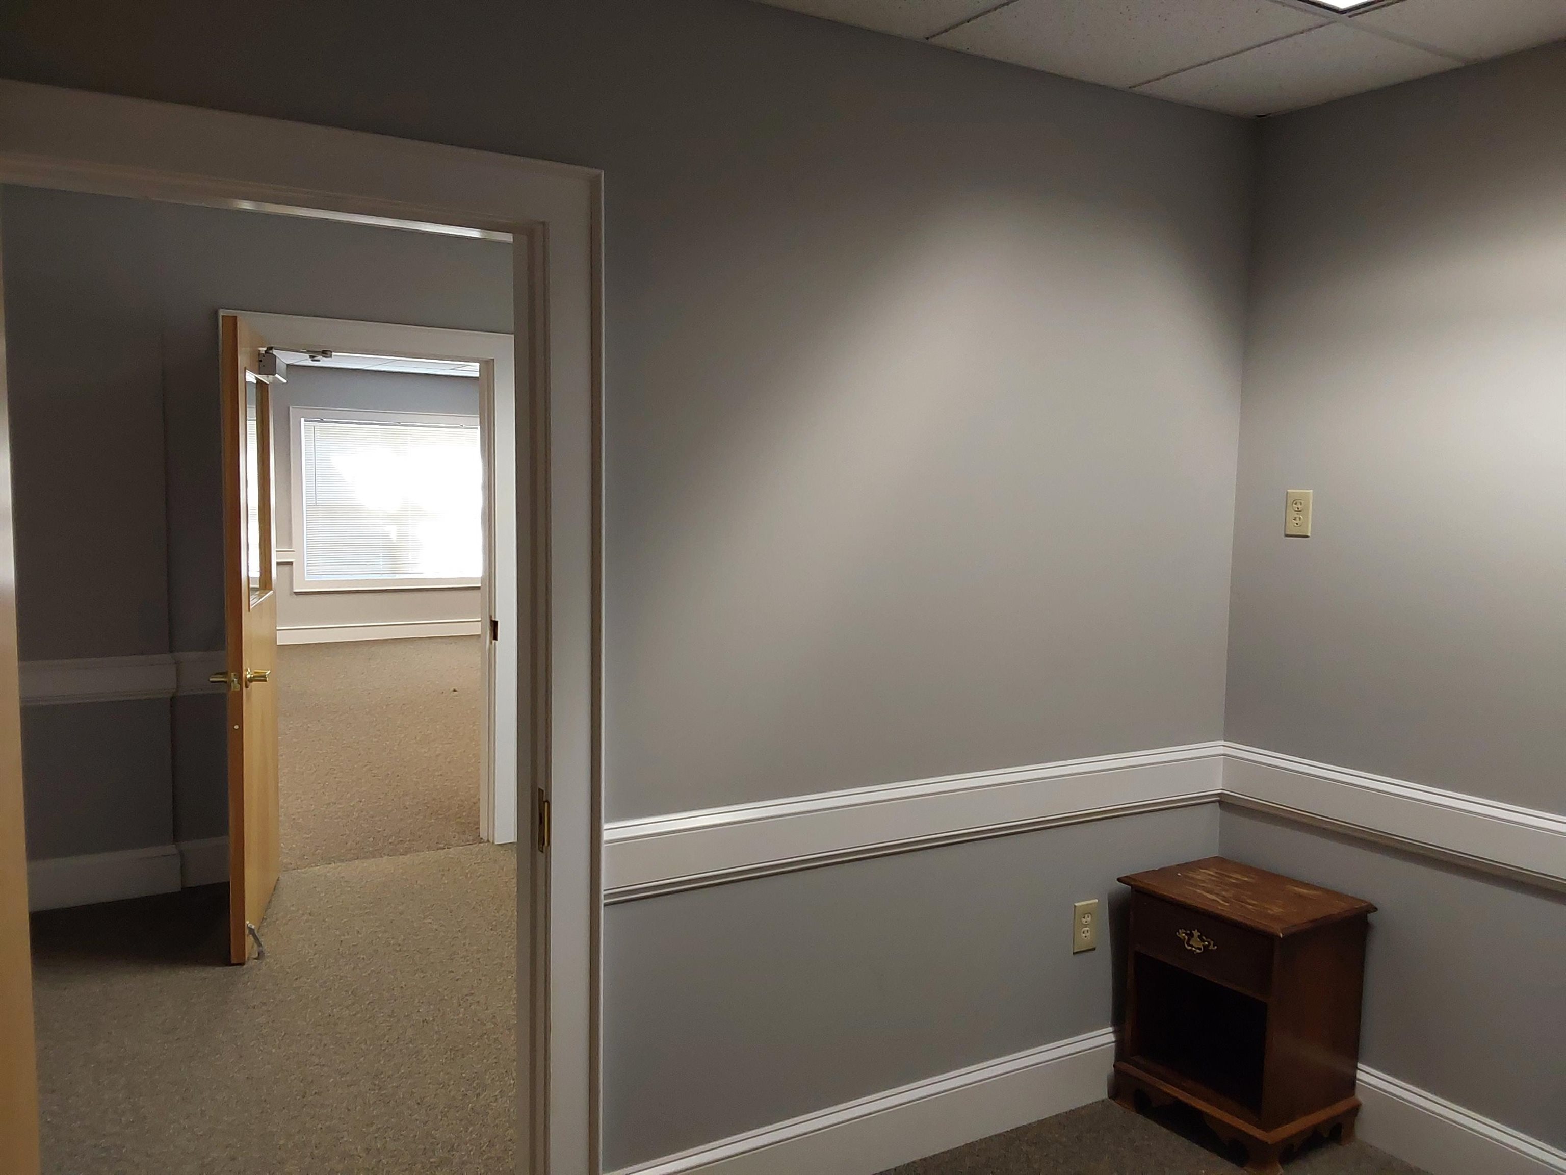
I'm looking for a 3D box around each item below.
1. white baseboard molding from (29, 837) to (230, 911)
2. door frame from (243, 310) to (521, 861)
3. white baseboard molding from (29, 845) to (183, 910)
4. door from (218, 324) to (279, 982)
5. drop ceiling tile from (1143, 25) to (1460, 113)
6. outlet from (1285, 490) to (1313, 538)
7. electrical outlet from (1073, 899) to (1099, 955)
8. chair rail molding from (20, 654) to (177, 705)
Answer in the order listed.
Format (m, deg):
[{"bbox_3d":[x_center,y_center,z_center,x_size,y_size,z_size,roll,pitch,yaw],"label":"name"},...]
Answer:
[{"bbox_3d":[-2.400,1.047,4.660,0.700,0.180,0.045,-2,6,-31],"label":"white baseboard molding"},{"bbox_3d":[-1.635,0.032,5.109,1.141,2.150,0.160,-2,6,-31],"label":"door frame"},{"bbox_3d":[-2.469,1.051,4.601,0.530,0.180,0.022,-2,6,-31],"label":"white baseboard molding"},{"bbox_3d":[-1.831,0.142,4.381,0.045,2.030,0.905,0,5,-15],"label":"door"},{"bbox_3d":[1.159,-1.176,2.888,0.430,0.018,0.545,-2,6,-31],"label":"drop ceiling tile"},{"bbox_3d":[1.283,-0.182,3.150,0.009,0.119,0.074,-2,6,-31],"label":"outlet"},{"bbox_3d":[0.758,0.848,3.159,0.076,0.121,0.009,-2,6,-31],"label":"electrical outlet"},{"bbox_3d":[-2.454,0.331,4.519,0.520,0.157,0.035,-2,6,-31],"label":"chair rail molding"}]

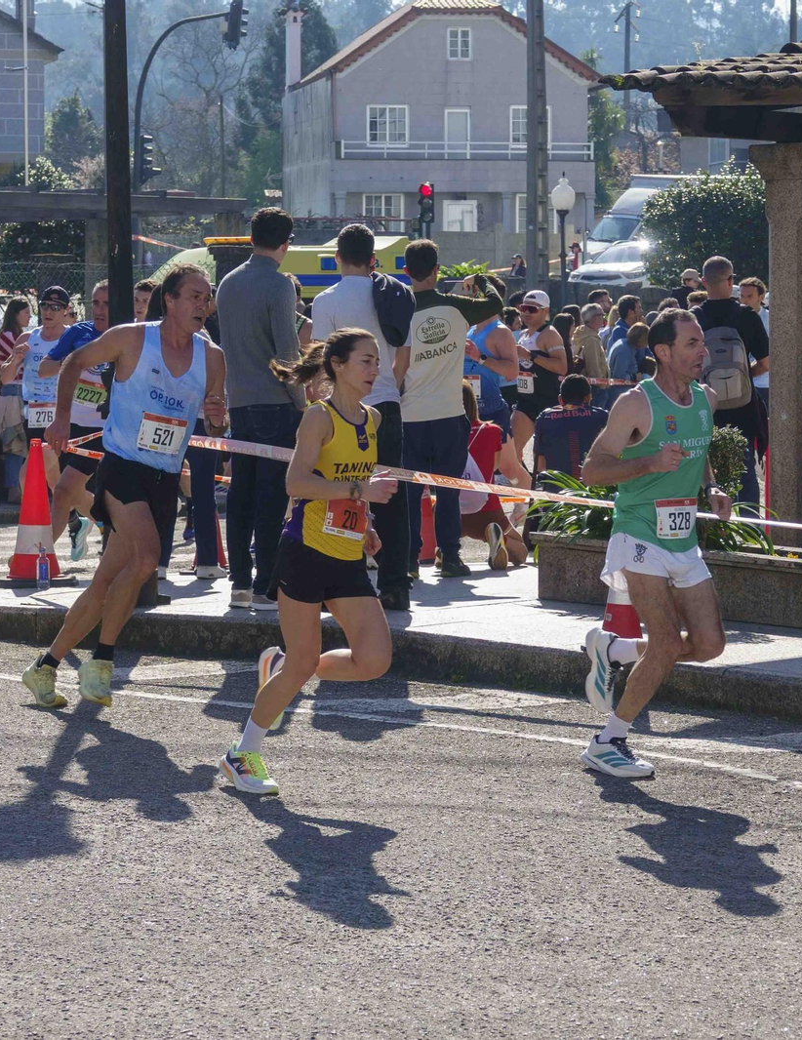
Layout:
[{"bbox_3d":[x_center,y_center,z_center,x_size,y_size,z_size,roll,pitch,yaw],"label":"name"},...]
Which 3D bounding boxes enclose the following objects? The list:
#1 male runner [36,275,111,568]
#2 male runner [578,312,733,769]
[{"bbox_3d":[-1.724,-0.492,21.100,0.620,1.660,0.720,0,4,3],"label":"male runner"},{"bbox_3d":[0.907,0.074,13.600,0.600,1.670,0.500,3,5,40],"label":"male runner"}]

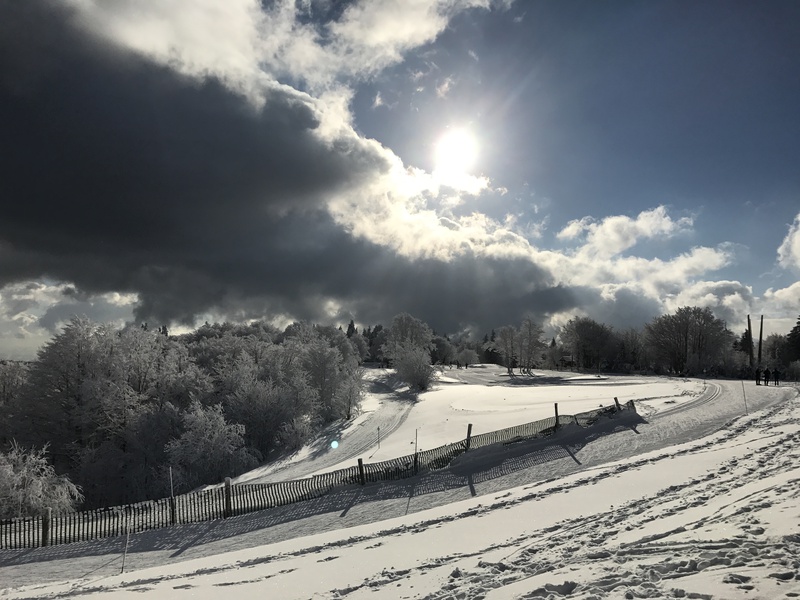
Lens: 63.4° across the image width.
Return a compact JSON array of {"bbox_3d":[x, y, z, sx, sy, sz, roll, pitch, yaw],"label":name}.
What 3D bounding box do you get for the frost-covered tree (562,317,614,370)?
[{"bbox_3d":[39.407,9.247,136.000,11.349,11.559,11.349,0,-5,0],"label":"frost-covered tree"}]

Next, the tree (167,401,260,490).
[{"bbox_3d":[-9.176,7.180,31.500,4.347,4.250,4.347,0,-5,0],"label":"tree"}]

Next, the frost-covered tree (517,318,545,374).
[{"bbox_3d":[23.797,8.525,118.000,5.106,10.303,5.361,0,-5,0],"label":"frost-covered tree"}]

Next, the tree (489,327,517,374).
[{"bbox_3d":[18.873,9.118,118.000,5.471,8.571,5.471,0,-5,0],"label":"tree"}]

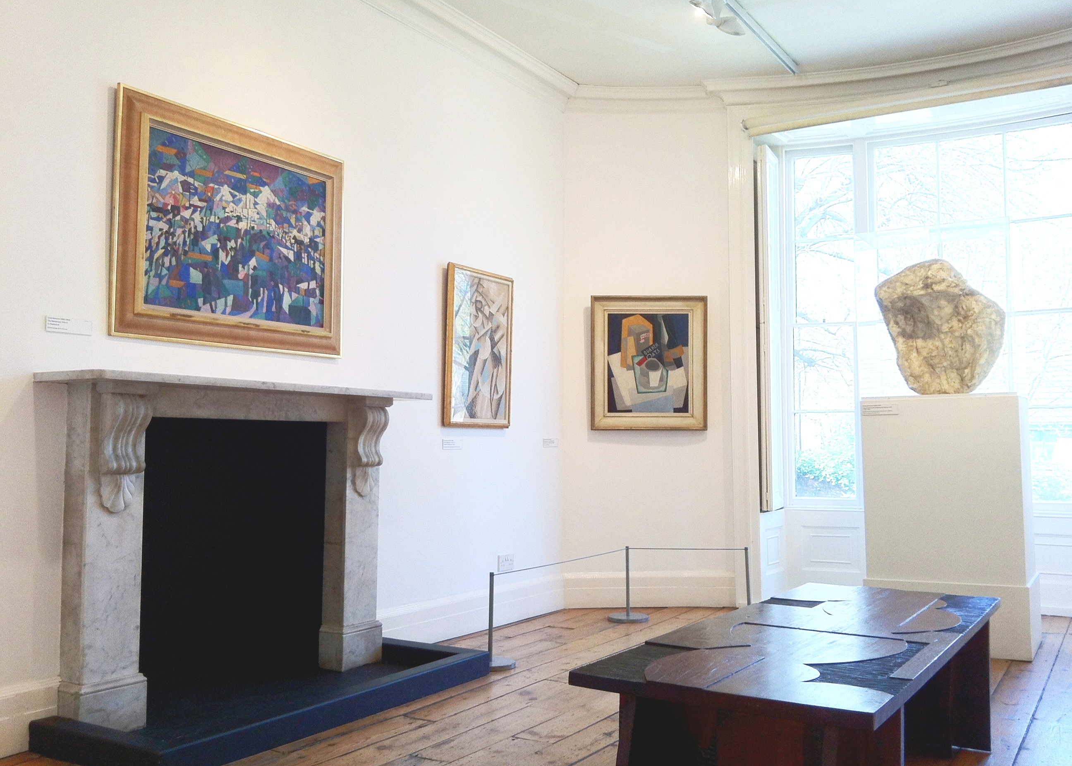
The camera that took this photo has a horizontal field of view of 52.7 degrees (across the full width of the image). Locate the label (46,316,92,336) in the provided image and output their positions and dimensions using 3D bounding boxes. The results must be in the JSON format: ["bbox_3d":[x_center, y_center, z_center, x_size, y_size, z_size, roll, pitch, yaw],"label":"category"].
[{"bbox_3d":[-1.527,-0.184,3.542,0.005,0.050,0.172,-2,-4,30],"label":"label"}]

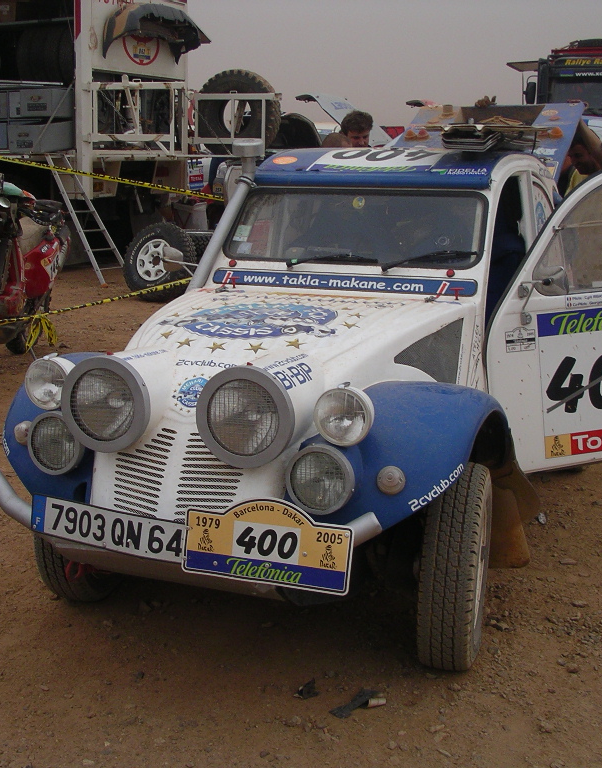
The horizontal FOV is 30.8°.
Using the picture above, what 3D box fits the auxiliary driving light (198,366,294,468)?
[{"bbox_3d":[-0.133,0.082,2.966,0.274,0.274,0.120,5,11,21],"label":"auxiliary driving light"}]

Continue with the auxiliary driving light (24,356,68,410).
[{"bbox_3d":[-0.737,-0.005,3.334,0.161,0.161,0.120,5,11,23],"label":"auxiliary driving light"}]

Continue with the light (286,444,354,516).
[{"bbox_3d":[0.065,0.248,2.924,0.188,0.188,0.100,5,11,23],"label":"light"}]

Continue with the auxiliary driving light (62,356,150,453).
[{"bbox_3d":[-0.543,0.053,3.163,0.274,0.274,0.120,5,11,21],"label":"auxiliary driving light"}]

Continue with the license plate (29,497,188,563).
[{"bbox_3d":[-0.543,0.404,3.053,0.520,0.110,0.015,7,8,25],"label":"license plate"}]

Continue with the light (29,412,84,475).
[{"bbox_3d":[-0.717,0.170,3.300,0.188,0.188,0.100,5,11,23],"label":"light"}]

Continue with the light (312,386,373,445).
[{"bbox_3d":[0.129,0.081,2.918,0.161,0.161,0.120,5,11,23],"label":"light"}]

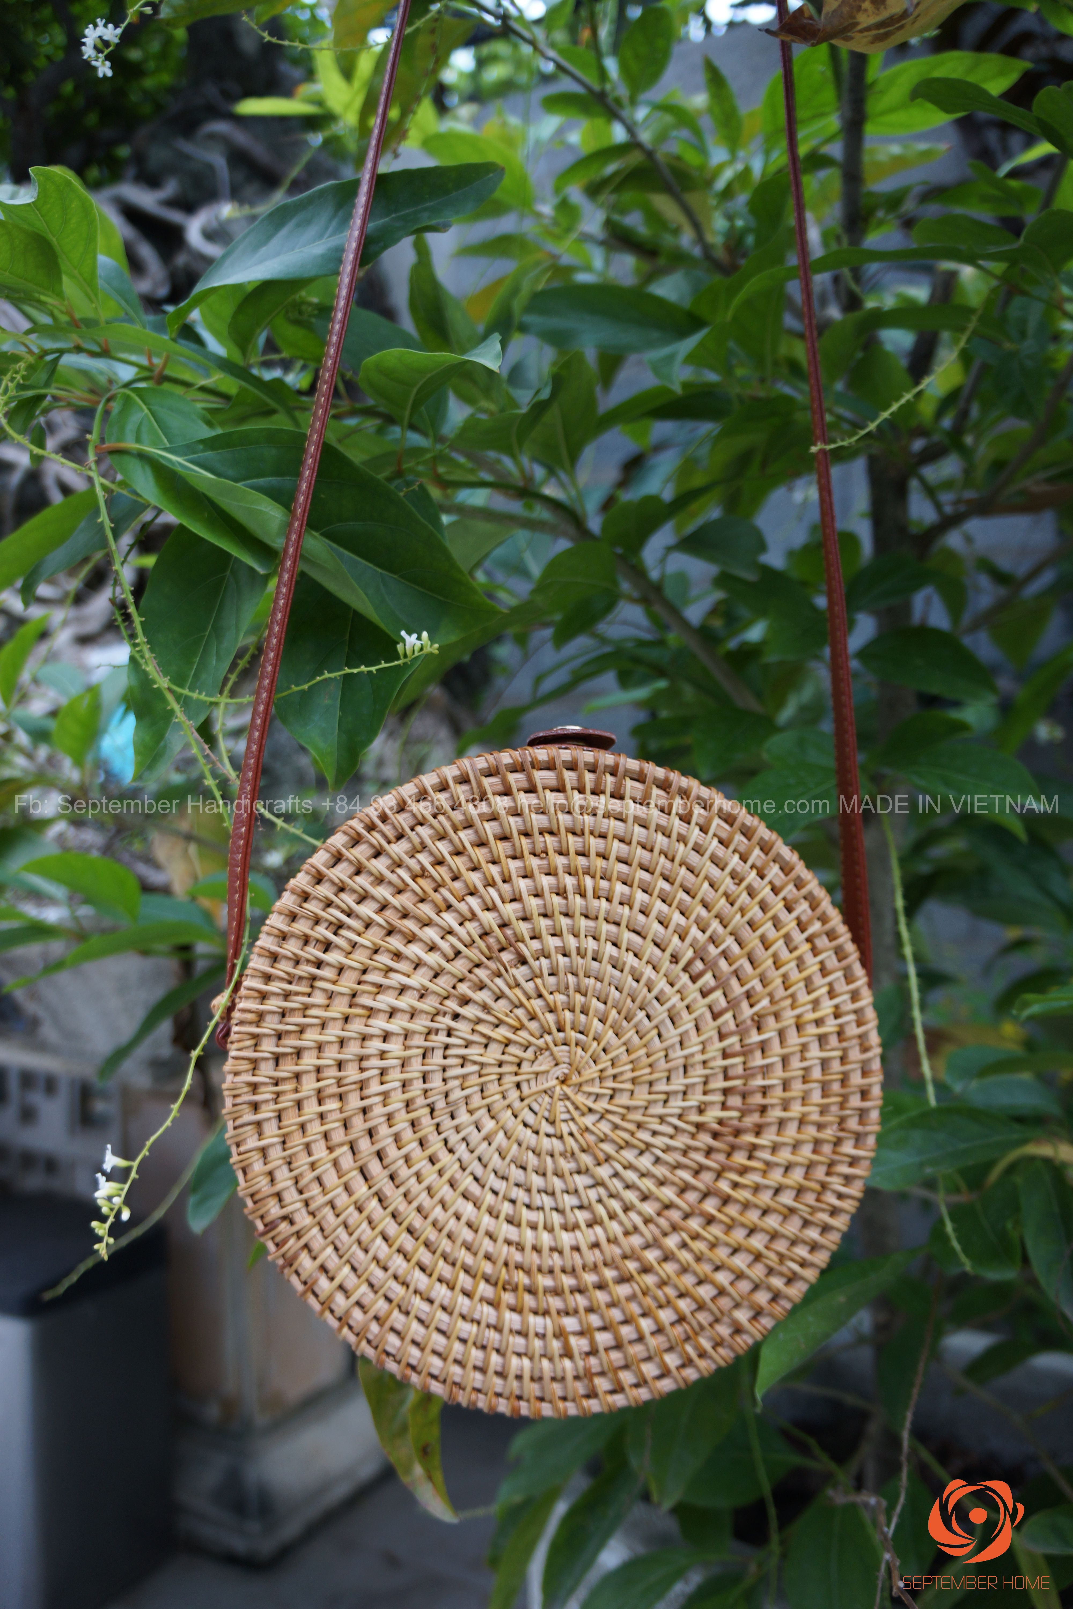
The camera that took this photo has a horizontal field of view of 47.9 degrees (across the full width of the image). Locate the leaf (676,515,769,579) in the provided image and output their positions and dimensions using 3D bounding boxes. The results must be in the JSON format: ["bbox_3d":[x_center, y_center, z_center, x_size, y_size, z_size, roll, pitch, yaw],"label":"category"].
[{"bbox_3d":[0.124,-0.174,0.820,0.065,0.041,0.022,9,-19,8],"label":"leaf"}]

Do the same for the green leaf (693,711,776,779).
[{"bbox_3d":[0.131,-0.040,0.800,0.055,0.038,0.025,-23,-24,-5],"label":"green leaf"}]

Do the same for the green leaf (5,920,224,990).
[{"bbox_3d":[-0.250,0.088,0.720,0.142,0.025,0.042,-17,18,-13],"label":"green leaf"}]

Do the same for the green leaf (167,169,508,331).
[{"bbox_3d":[-0.082,-0.233,0.500,0.137,0.039,0.025,-24,-19,-13],"label":"green leaf"}]

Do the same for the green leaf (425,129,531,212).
[{"bbox_3d":[-0.045,-0.487,0.930,0.085,0.045,0.028,33,-7,3],"label":"green leaf"}]

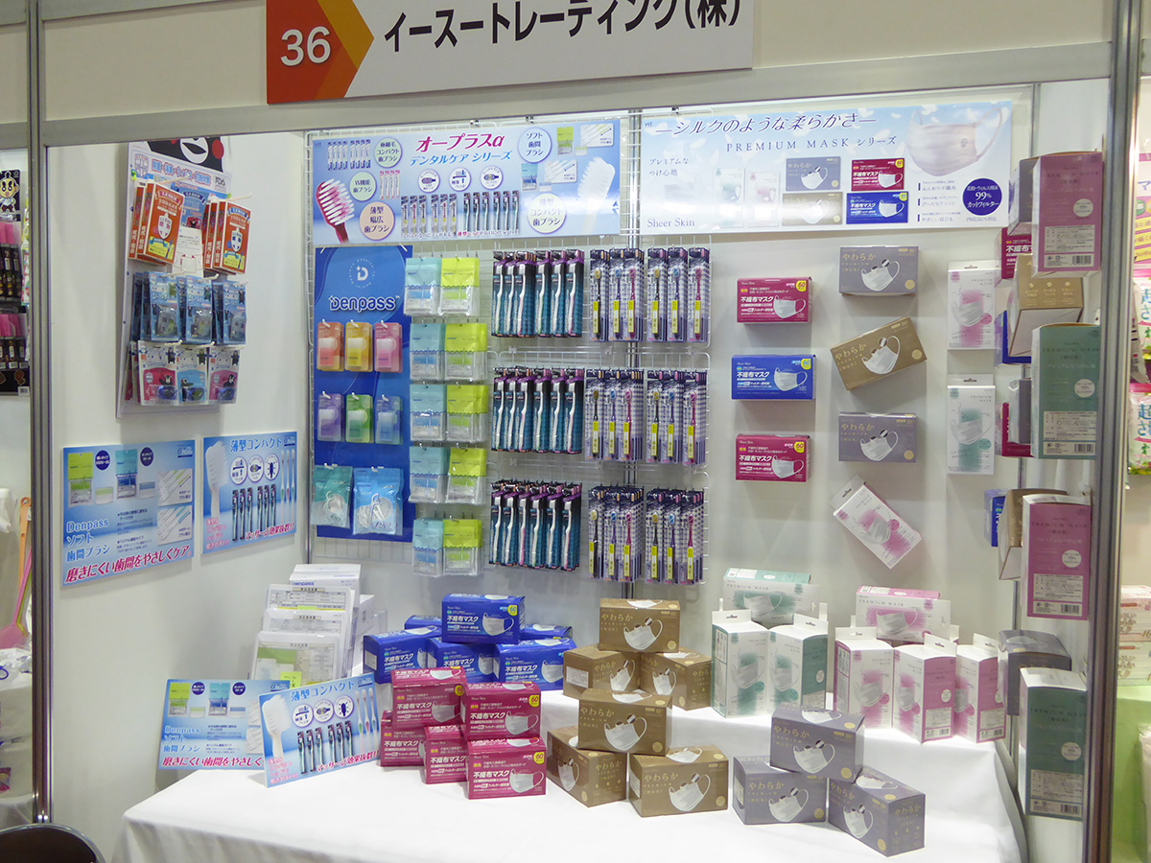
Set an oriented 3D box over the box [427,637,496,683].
[{"bbox_3d":[-0.276,0.602,2.704,0.200,0.107,0.096,0,3,-22],"label":"box"}]

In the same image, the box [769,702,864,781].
[{"bbox_3d":[0.531,0.685,2.265,0.181,0.112,0.100,2,3,26],"label":"box"}]

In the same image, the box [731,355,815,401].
[{"bbox_3d":[0.509,-0.134,2.637,0.201,0.104,0.095,2,3,17],"label":"box"}]

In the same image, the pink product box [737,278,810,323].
[{"bbox_3d":[0.500,-0.325,2.583,0.173,0.105,0.092,1,3,17],"label":"pink product box"}]

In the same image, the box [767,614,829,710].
[{"bbox_3d":[0.527,0.563,2.444,0.088,0.233,0.104,-1,4,-37],"label":"box"}]

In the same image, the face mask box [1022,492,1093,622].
[{"bbox_3d":[0.796,0.204,1.712,0.088,0.196,0.102,2,0,17],"label":"face mask box"}]

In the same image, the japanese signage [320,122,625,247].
[{"bbox_3d":[-0.321,-0.678,2.832,0.910,0.300,0.010,2,3,17],"label":"japanese signage"}]

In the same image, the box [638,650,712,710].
[{"bbox_3d":[0.233,0.620,2.594,0.095,0.111,0.203,-2,4,-44],"label":"box"}]

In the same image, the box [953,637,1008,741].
[{"bbox_3d":[0.917,0.587,2.363,0.088,0.217,0.105,0,3,-24],"label":"box"}]

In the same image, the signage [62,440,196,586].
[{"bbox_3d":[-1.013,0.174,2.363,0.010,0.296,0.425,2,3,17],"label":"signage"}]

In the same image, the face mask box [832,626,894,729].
[{"bbox_3d":[0.675,0.579,2.417,0.102,0.209,0.088,1,3,-10],"label":"face mask box"}]

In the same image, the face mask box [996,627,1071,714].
[{"bbox_3d":[0.833,0.443,1.877,0.098,0.110,0.179,1,2,17],"label":"face mask box"}]

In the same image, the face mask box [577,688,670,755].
[{"bbox_3d":[0.115,0.668,2.371,0.201,0.110,0.097,1,3,11],"label":"face mask box"}]

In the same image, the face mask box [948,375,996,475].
[{"bbox_3d":[0.943,-0.018,2.464,0.104,0.233,0.088,0,2,17],"label":"face mask box"}]

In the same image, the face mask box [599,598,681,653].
[{"bbox_3d":[0.165,0.499,2.650,0.201,0.110,0.097,1,3,3],"label":"face mask box"}]

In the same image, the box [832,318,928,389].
[{"bbox_3d":[0.741,-0.186,2.519,0.198,0.111,0.085,-23,-5,17],"label":"box"}]

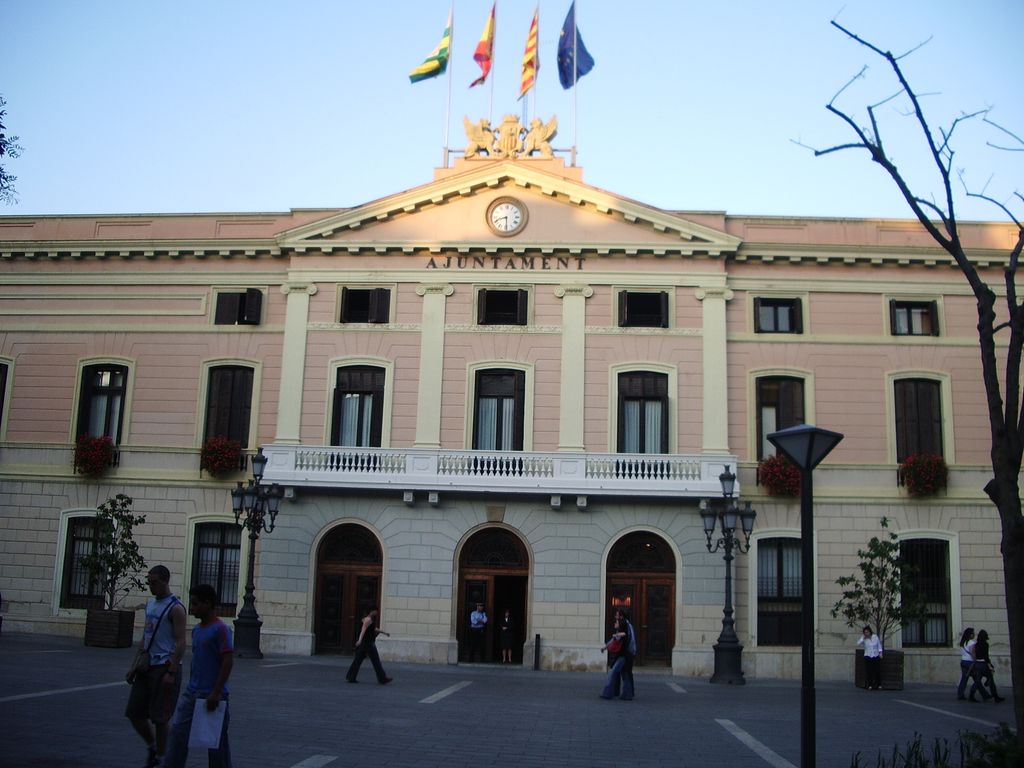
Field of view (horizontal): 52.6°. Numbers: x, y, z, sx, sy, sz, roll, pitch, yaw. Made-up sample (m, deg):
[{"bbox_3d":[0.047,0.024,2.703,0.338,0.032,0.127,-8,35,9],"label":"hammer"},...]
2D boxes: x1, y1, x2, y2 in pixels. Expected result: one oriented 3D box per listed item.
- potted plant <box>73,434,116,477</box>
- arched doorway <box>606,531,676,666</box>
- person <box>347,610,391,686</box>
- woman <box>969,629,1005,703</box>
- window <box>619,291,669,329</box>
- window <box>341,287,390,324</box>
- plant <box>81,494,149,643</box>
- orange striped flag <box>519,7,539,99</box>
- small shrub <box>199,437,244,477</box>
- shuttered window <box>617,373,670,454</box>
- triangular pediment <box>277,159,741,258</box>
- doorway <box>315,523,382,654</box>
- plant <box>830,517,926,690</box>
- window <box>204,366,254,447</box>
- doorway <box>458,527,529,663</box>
[{"bbox_3d":[-12.930,2.215,32.013,1.120,1.200,0.680,1,-12,4],"label":"potted plant"},{"bbox_3d":[3.920,6.450,31.278,2.065,3.955,0.400,1,-10,5],"label":"arched doorway"},{"bbox_3d":[-2.973,5.487,21.600,0.968,1.576,0.500,1,-12,4],"label":"person"},{"bbox_3d":[10.229,6.067,22.274,0.714,1.582,0.500,1,-12,4],"label":"woman"},{"bbox_3d":[4.055,-2.300,31.919,1.526,1.196,0.250,1,-12,4],"label":"window"},{"bbox_3d":[-4.551,-2.423,32.166,1.522,1.194,0.250,1,-12,4],"label":"window"},{"bbox_3d":[-11.111,5.209,28.981,1.650,4.120,1.600,1,-12,4],"label":"plant"},{"bbox_3d":[0.576,-11.490,35.961,0.601,3.354,0.600,1,-10,5],"label":"orange striped flag"},{"bbox_3d":[-8.992,2.259,32.187,1.300,1.180,0.600,1,-12,4],"label":"small shrub"},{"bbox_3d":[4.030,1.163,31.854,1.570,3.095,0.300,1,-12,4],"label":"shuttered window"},{"bbox_3d":[-0.202,-5.664,33.424,14.853,3.209,0.900,1,-10,5],"label":"triangular pediment"},{"bbox_3d":[-4.918,6.205,31.459,2.061,3.905,0.500,1,-12,4],"label":"doorway"},{"bbox_3d":[9.506,5.693,26.856,2.445,4.373,2.445,1,-12,4],"label":"plant"},{"bbox_3d":[-8.881,0.727,32.569,1.379,2.598,0.250,1,-12,4],"label":"window"},{"bbox_3d":[-0.536,6.208,30.616,1.946,3.914,0.400,1,-12,4],"label":"doorway"}]

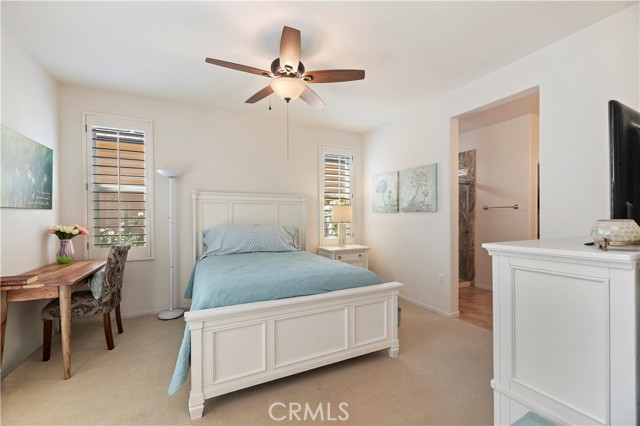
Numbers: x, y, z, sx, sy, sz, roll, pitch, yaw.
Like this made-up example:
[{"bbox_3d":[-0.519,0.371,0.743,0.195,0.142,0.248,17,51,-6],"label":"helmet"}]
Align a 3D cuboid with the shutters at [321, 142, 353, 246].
[{"bbox_3d":[0.306,-0.280,4.304,0.680,1.740,0.070,0,0,-26],"label":"shutters"}]

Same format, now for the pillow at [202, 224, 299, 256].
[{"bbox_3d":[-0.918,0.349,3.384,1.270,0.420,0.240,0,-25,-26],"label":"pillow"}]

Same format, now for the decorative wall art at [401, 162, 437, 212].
[{"bbox_3d":[1.342,-0.315,3.419,0.040,0.625,0.630,0,0,-26],"label":"decorative wall art"}]

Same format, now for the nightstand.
[{"bbox_3d":[0.408,0.933,4.096,0.740,0.715,0.440,0,0,-26],"label":"nightstand"}]

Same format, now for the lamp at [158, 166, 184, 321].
[{"bbox_3d":[-1.858,0.374,3.108,0.295,1.830,0.295,0,0,-26],"label":"lamp"}]

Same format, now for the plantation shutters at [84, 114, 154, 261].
[{"bbox_3d":[-2.382,-0.281,2.972,0.690,1.750,0.070,0,0,-26],"label":"plantation shutters"}]

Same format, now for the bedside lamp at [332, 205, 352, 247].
[{"bbox_3d":[0.382,0.225,4.117,0.330,0.700,0.330,0,0,-26],"label":"bedside lamp"}]

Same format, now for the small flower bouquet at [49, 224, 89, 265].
[{"bbox_3d":[-2.683,0.329,2.621,0.290,0.410,0.290,0,0,-26],"label":"small flower bouquet"}]

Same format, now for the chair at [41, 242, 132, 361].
[{"bbox_3d":[-2.223,0.804,2.435,0.550,0.970,0.450,0,0,-26],"label":"chair"}]

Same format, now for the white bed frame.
[{"bbox_3d":[-0.497,0.510,2.805,1.710,1.555,2.100,0,0,-26],"label":"white bed frame"}]

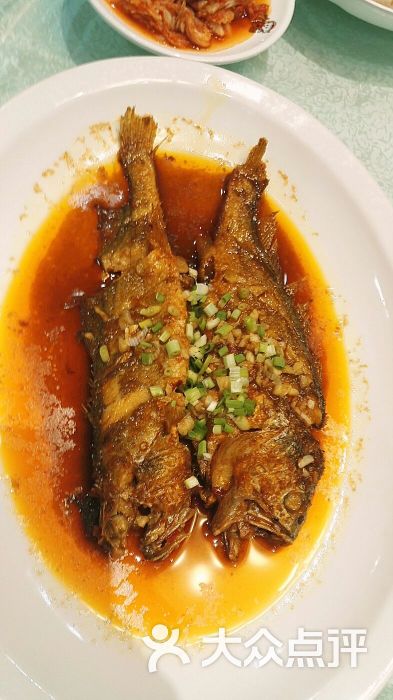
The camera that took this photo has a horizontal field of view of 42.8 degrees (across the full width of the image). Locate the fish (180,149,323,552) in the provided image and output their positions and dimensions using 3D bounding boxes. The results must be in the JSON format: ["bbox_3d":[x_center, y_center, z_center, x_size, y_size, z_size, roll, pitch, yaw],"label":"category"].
[{"bbox_3d":[0.036,-0.017,0.297,0.075,0.045,0.261,3,71,1],"label":"fish"}]

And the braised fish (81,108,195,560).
[{"bbox_3d":[-0.036,-0.030,0.302,0.062,0.045,0.289,-3,71,-1],"label":"braised fish"}]

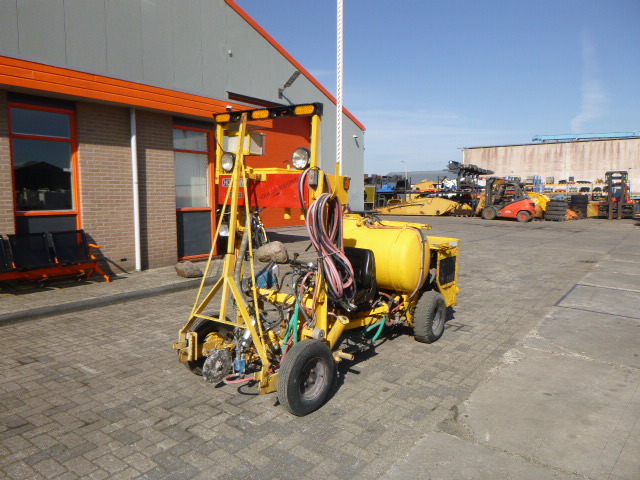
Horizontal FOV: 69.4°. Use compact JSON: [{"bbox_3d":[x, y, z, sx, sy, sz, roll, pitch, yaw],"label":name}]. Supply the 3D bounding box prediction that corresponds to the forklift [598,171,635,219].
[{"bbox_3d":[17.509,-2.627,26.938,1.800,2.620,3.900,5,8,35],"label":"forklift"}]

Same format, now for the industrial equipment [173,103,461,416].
[{"bbox_3d":[0.247,-0.018,4.366,1.290,2.130,3.140,5,8,37],"label":"industrial equipment"}]

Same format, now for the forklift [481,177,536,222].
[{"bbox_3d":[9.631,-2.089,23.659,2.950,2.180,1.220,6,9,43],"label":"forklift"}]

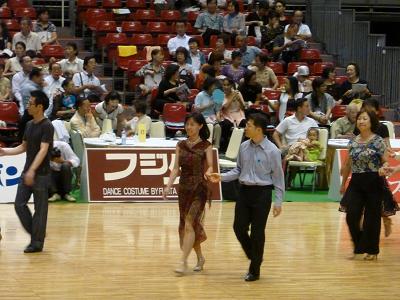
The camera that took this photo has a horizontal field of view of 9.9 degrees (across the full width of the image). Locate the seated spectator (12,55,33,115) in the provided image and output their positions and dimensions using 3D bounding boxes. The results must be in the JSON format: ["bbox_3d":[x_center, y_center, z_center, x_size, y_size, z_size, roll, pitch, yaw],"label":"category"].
[{"bbox_3d":[-2.712,-0.795,36.154,0.520,1.320,0.780,-1,5,-25],"label":"seated spectator"}]

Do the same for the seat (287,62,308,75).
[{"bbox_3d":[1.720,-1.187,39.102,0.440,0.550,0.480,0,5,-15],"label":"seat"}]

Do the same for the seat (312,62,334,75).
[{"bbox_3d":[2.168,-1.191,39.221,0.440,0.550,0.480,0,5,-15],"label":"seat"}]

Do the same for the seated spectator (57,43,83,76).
[{"bbox_3d":[-2.099,-1.132,37.800,0.500,1.220,0.750,0,5,6],"label":"seated spectator"}]

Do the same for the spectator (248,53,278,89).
[{"bbox_3d":[1.054,-0.954,37.978,0.520,1.250,0.750,1,5,-2],"label":"spectator"}]

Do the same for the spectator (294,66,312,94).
[{"bbox_3d":[1.655,-0.769,37.000,0.470,1.170,0.720,0,5,3],"label":"spectator"}]

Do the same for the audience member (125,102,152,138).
[{"bbox_3d":[-0.847,-0.068,32.400,0.720,1.200,0.460,-2,5,-24],"label":"audience member"}]

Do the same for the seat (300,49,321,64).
[{"bbox_3d":[1.890,-1.470,38.438,0.420,0.400,0.440,0,5,-14],"label":"seat"}]

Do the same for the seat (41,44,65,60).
[{"bbox_3d":[-2.354,-1.490,37.397,0.420,0.400,0.440,0,5,-14],"label":"seat"}]

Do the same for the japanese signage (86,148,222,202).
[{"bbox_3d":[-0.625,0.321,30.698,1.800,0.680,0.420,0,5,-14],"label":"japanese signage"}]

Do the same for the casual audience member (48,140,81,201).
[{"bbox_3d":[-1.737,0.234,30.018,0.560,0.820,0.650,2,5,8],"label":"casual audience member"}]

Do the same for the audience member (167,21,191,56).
[{"bbox_3d":[-0.349,-1.461,37.726,0.500,1.260,0.750,0,5,-10],"label":"audience member"}]

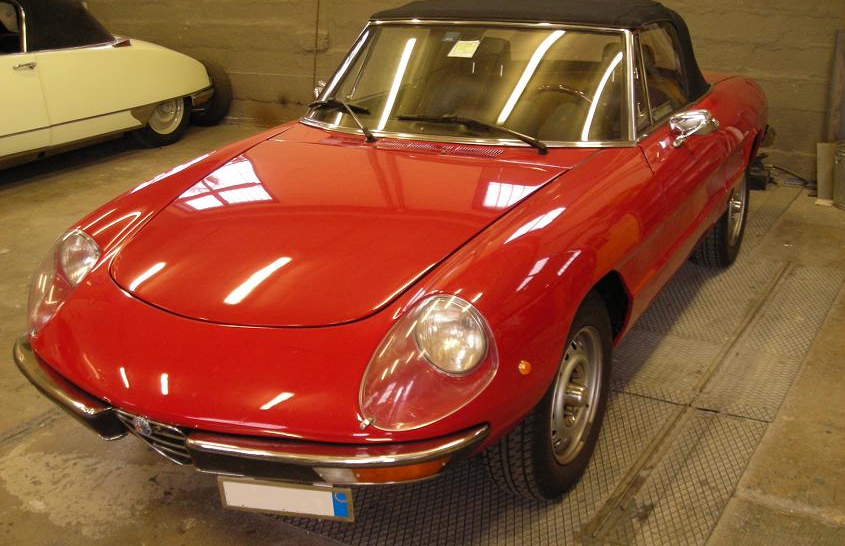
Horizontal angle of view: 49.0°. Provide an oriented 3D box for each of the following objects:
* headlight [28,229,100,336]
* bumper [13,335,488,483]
[{"bbox_3d":[-1.044,0.019,2.630,0.250,0.250,0.360,9,21,28],"label":"headlight"},{"bbox_3d":[-0.570,0.337,2.285,1.470,0.125,0.370,9,21,28],"label":"bumper"}]

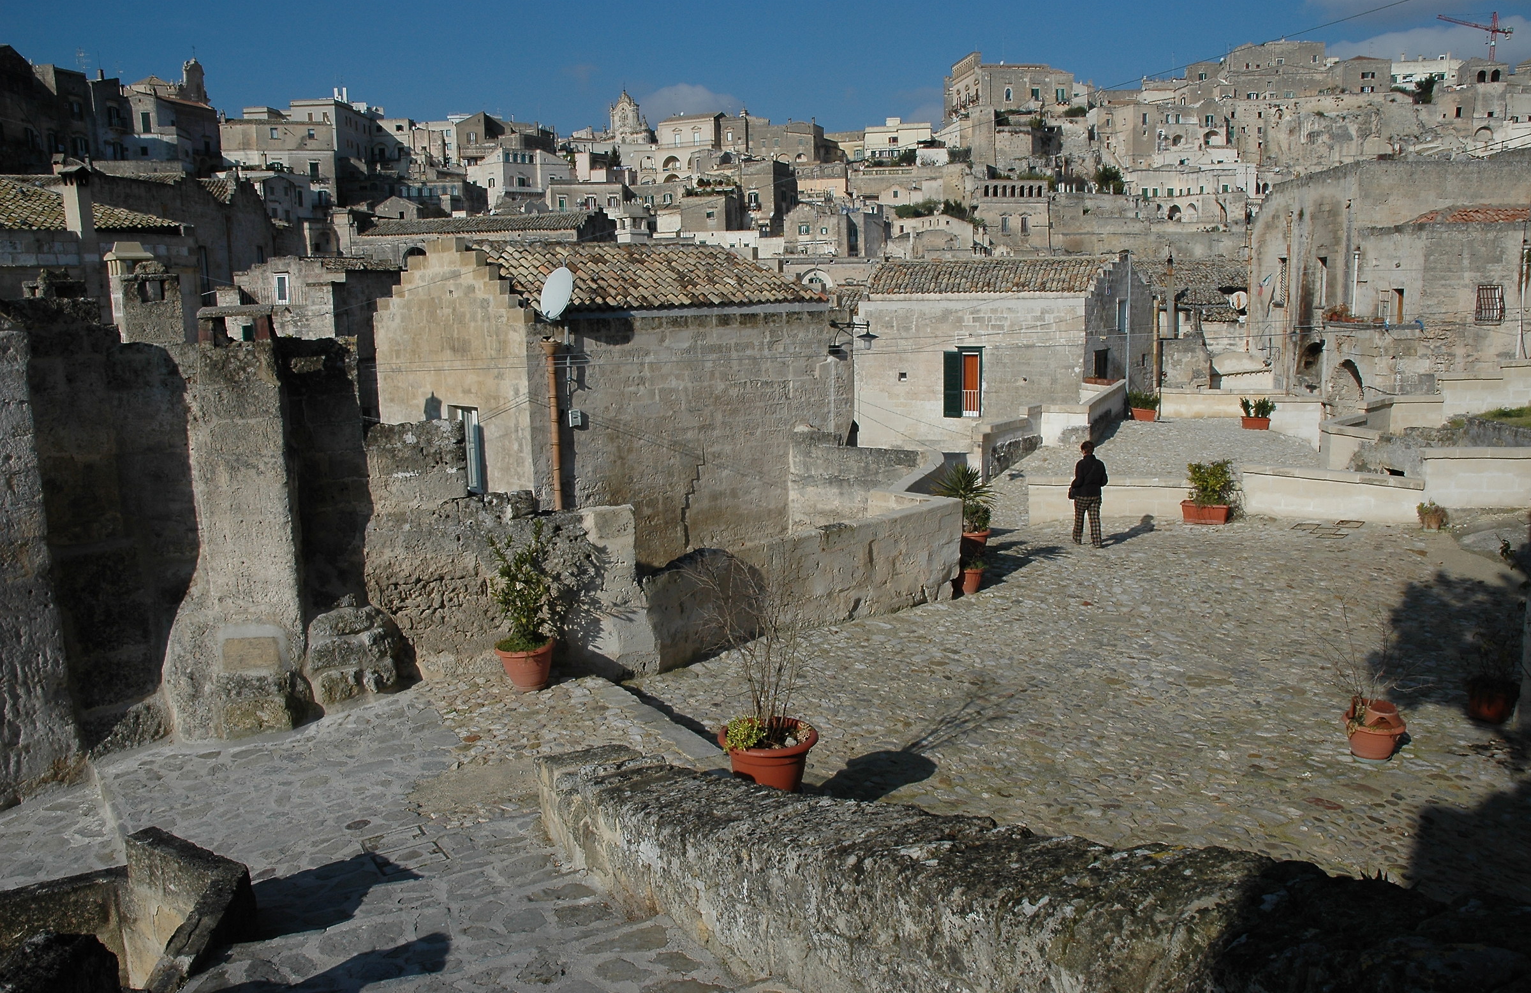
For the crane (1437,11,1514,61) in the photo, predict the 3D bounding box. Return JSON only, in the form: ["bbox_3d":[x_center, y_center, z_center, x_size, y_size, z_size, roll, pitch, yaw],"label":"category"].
[{"bbox_3d":[213.478,-133.806,345.000,40.000,26.000,2.200,-6,10,-29],"label":"crane"}]

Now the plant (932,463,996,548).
[{"bbox_3d":[2.708,0.211,15.600,0.860,1.300,0.800,1,9,11],"label":"plant"}]

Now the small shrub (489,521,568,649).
[{"bbox_3d":[-2.018,0.752,9.750,0.640,1.050,0.600,-2,8,-11],"label":"small shrub"}]

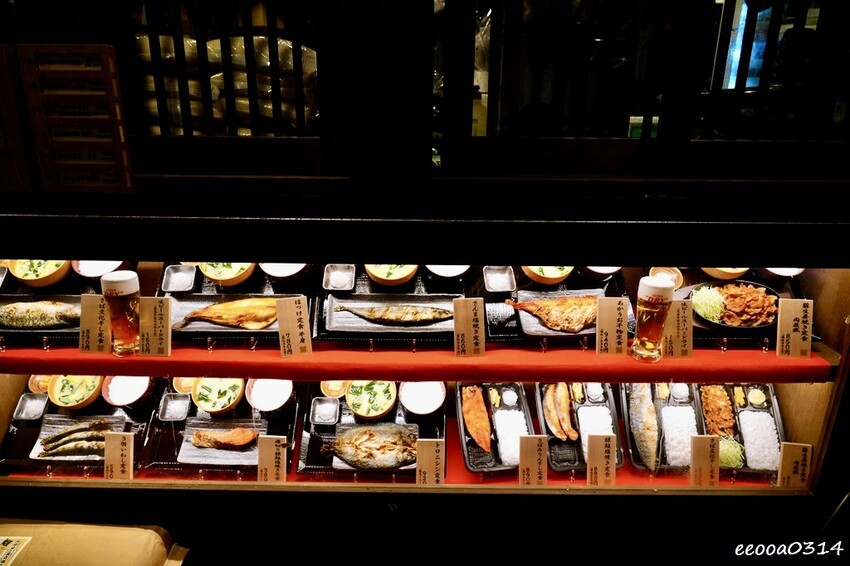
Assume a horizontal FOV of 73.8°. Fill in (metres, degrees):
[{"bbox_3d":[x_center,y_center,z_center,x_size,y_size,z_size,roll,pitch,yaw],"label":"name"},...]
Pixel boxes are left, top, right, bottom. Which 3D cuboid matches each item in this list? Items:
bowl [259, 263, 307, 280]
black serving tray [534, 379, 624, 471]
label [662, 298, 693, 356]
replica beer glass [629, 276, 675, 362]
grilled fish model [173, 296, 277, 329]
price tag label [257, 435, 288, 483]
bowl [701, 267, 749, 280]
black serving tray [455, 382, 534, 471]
[{"bbox_3d":[-0.321,-0.041,1.304,0.117,0.058,0.117,0,55,0],"label":"bowl"},{"bbox_3d":[0.366,0.330,1.354,0.173,0.040,0.228,-4,59,-3],"label":"black serving tray"},{"bbox_3d":[0.526,0.094,1.176,0.061,0.121,0.008,1,3,0],"label":"label"},{"bbox_3d":[0.460,0.075,1.156,0.073,0.163,0.073,1,15,0],"label":"replica beer glass"},{"bbox_3d":[-0.414,0.071,1.226,0.245,0.030,0.085,-4,55,-3],"label":"grilled fish model"},{"bbox_3d":[-0.347,0.403,1.280,0.061,0.119,0.008,1,2,0],"label":"price tag label"},{"bbox_3d":[0.692,-0.050,1.335,0.125,0.065,0.125,0,55,0],"label":"bowl"},{"bbox_3d":[0.173,0.347,1.378,0.173,0.036,0.229,-3,51,-3],"label":"black serving tray"}]

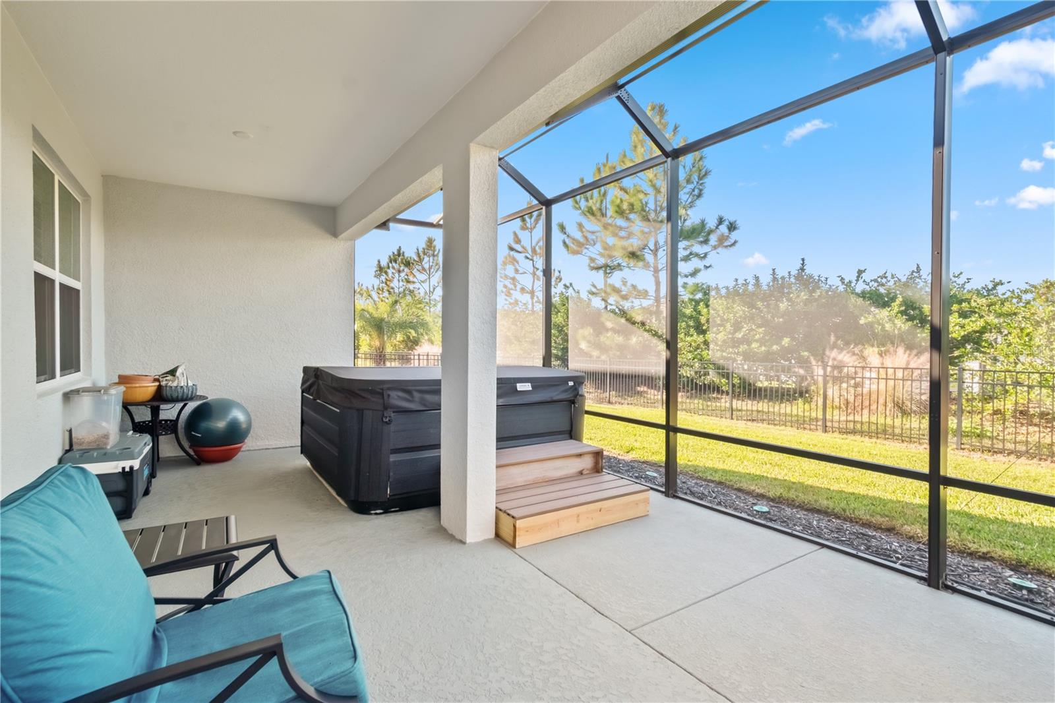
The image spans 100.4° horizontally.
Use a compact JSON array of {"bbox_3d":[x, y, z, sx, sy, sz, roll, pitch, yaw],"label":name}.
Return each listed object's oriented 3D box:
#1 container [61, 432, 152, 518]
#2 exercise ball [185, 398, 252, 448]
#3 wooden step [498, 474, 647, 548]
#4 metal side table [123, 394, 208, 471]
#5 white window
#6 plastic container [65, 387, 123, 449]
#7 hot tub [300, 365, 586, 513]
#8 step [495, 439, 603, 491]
[{"bbox_3d":[-3.198,0.972,3.351,0.422,0.453,0.618,-1,2,-33],"label":"container"},{"bbox_3d":[-3.342,0.797,4.773,0.582,0.582,0.582,-1,2,-35],"label":"exercise ball"},{"bbox_3d":[0.289,1.110,3.186,1.082,0.185,0.505,-1,2,-30],"label":"wooden step"},{"bbox_3d":[-3.698,0.825,4.377,0.783,0.700,0.783,-1,2,-35],"label":"metal side table"},{"bbox_3d":[-3.773,-0.608,3.541,0.082,1.669,1.545,-1,2,-36],"label":"white window"},{"bbox_3d":[-3.383,0.527,3.454,0.283,0.422,0.402,-1,2,-35],"label":"plastic container"},{"bbox_3d":[-0.997,0.678,4.702,2.163,0.978,2.266,-1,2,-34],"label":"hot tub"},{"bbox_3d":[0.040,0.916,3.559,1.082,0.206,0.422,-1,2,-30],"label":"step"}]

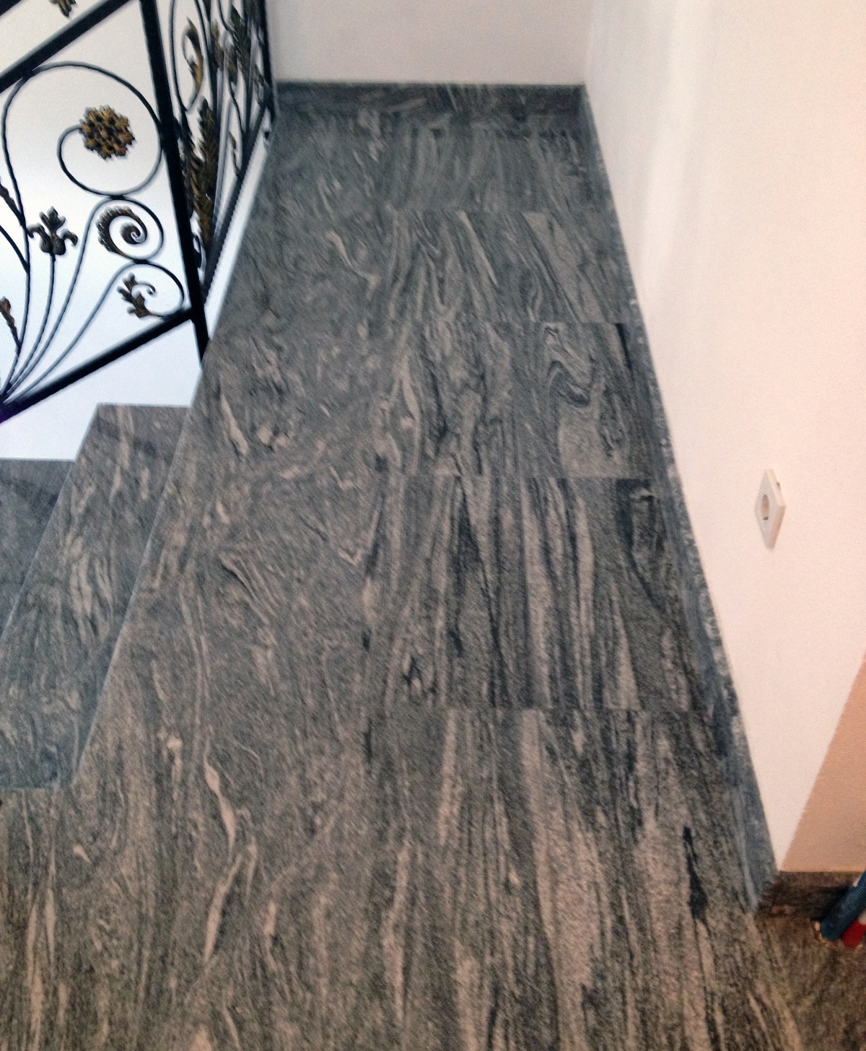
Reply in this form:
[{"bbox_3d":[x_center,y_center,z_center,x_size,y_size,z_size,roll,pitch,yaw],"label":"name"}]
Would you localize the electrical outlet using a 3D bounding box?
[{"bbox_3d":[0.482,-0.023,1.669,0.011,0.081,0.081,1,40,0],"label":"electrical outlet"}]

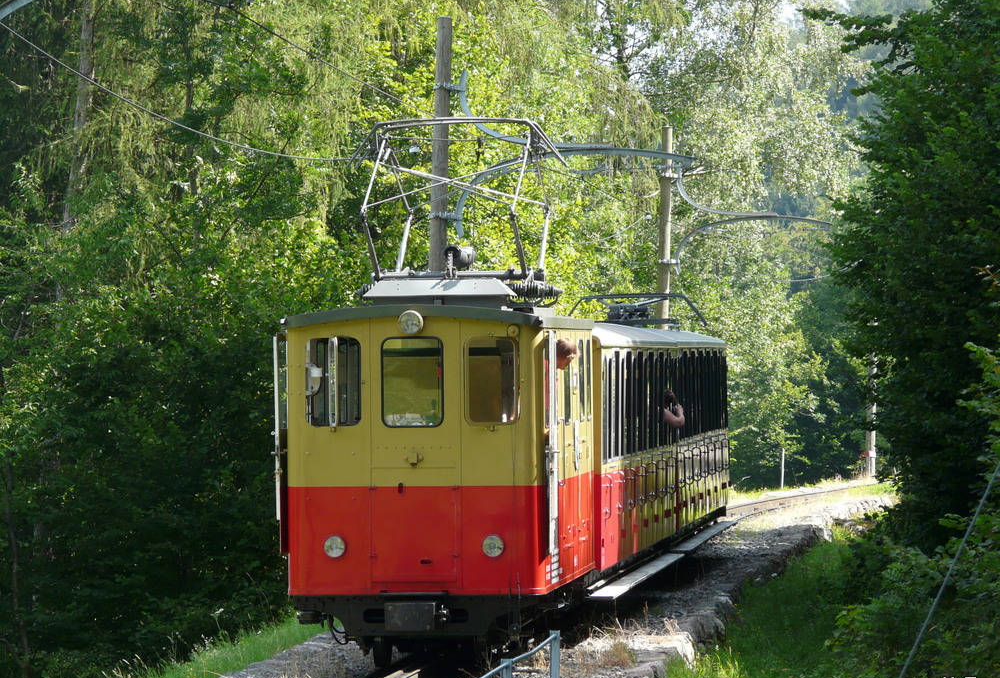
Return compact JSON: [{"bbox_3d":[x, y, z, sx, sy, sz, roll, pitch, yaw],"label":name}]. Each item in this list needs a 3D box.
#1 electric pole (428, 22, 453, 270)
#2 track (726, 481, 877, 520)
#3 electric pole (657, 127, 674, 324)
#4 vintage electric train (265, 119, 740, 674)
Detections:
[{"bbox_3d":[-0.720,-0.364,56.370,0.222,6.794,0.222,0,-10,9],"label":"electric pole"},{"bbox_3d":[5.252,2.858,86.456,1.515,0.252,17.170,0,0,12],"label":"track"},{"bbox_3d":[2.807,-0.312,84.751,0.222,6.791,0.222,0,-10,9],"label":"electric pole"},{"bbox_3d":[0.556,0.475,52.722,2.222,4.696,24.341,0,0,6],"label":"vintage electric train"}]

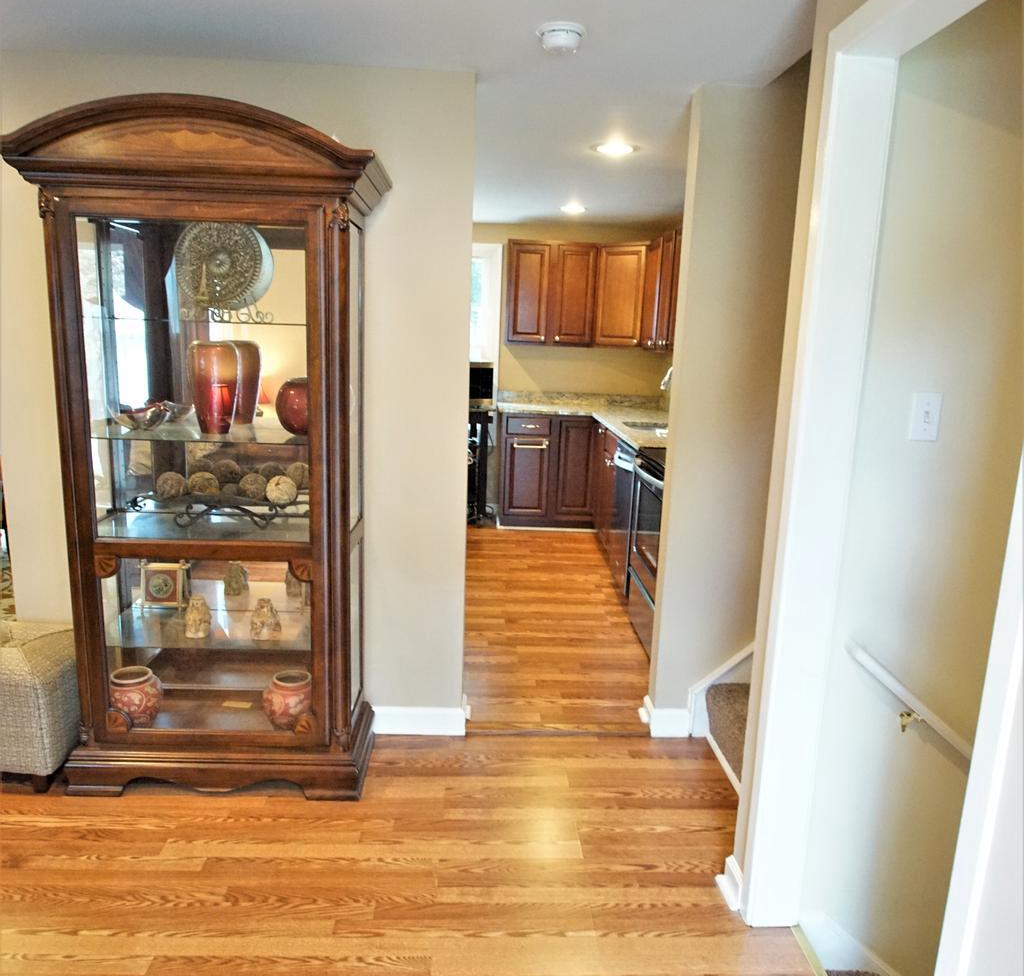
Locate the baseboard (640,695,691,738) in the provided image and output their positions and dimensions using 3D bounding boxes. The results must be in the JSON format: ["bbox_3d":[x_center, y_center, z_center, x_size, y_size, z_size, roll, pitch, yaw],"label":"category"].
[{"bbox_3d":[0.609,0.904,3.057,0.165,0.122,0.140,1,11,-3],"label":"baseboard"}]

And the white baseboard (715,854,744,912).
[{"bbox_3d":[0.606,1.084,2.137,0.036,0.112,0.125,1,11,-3],"label":"white baseboard"}]

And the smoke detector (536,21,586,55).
[{"bbox_3d":[0.140,-1.259,2.165,0.140,0.049,0.140,1,11,-3],"label":"smoke detector"}]

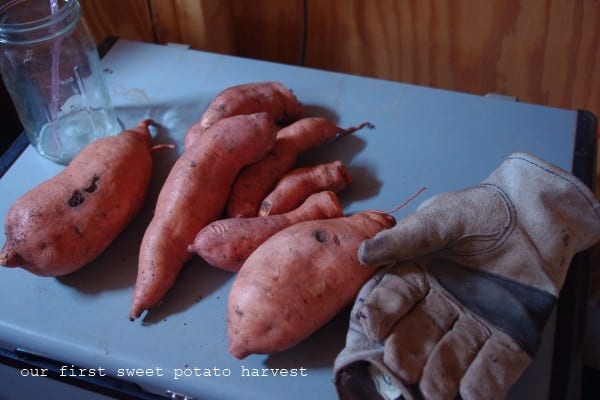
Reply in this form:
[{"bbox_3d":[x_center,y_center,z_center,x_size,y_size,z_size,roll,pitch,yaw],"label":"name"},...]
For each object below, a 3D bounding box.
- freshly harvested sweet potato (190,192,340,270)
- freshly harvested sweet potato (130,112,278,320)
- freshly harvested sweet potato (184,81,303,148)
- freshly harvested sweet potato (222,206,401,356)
[{"bbox_3d":[-0.027,0.028,0.631,0.145,0.042,0.047,-18,49,-13],"label":"freshly harvested sweet potato"},{"bbox_3d":[-0.102,-0.001,0.649,0.063,0.062,0.243,20,52,21],"label":"freshly harvested sweet potato"},{"bbox_3d":[-0.063,-0.093,0.743,0.137,0.047,0.053,-28,51,-20],"label":"freshly harvested sweet potato"},{"bbox_3d":[0.012,0.057,0.576,0.186,0.078,0.078,-32,53,-23],"label":"freshly harvested sweet potato"}]

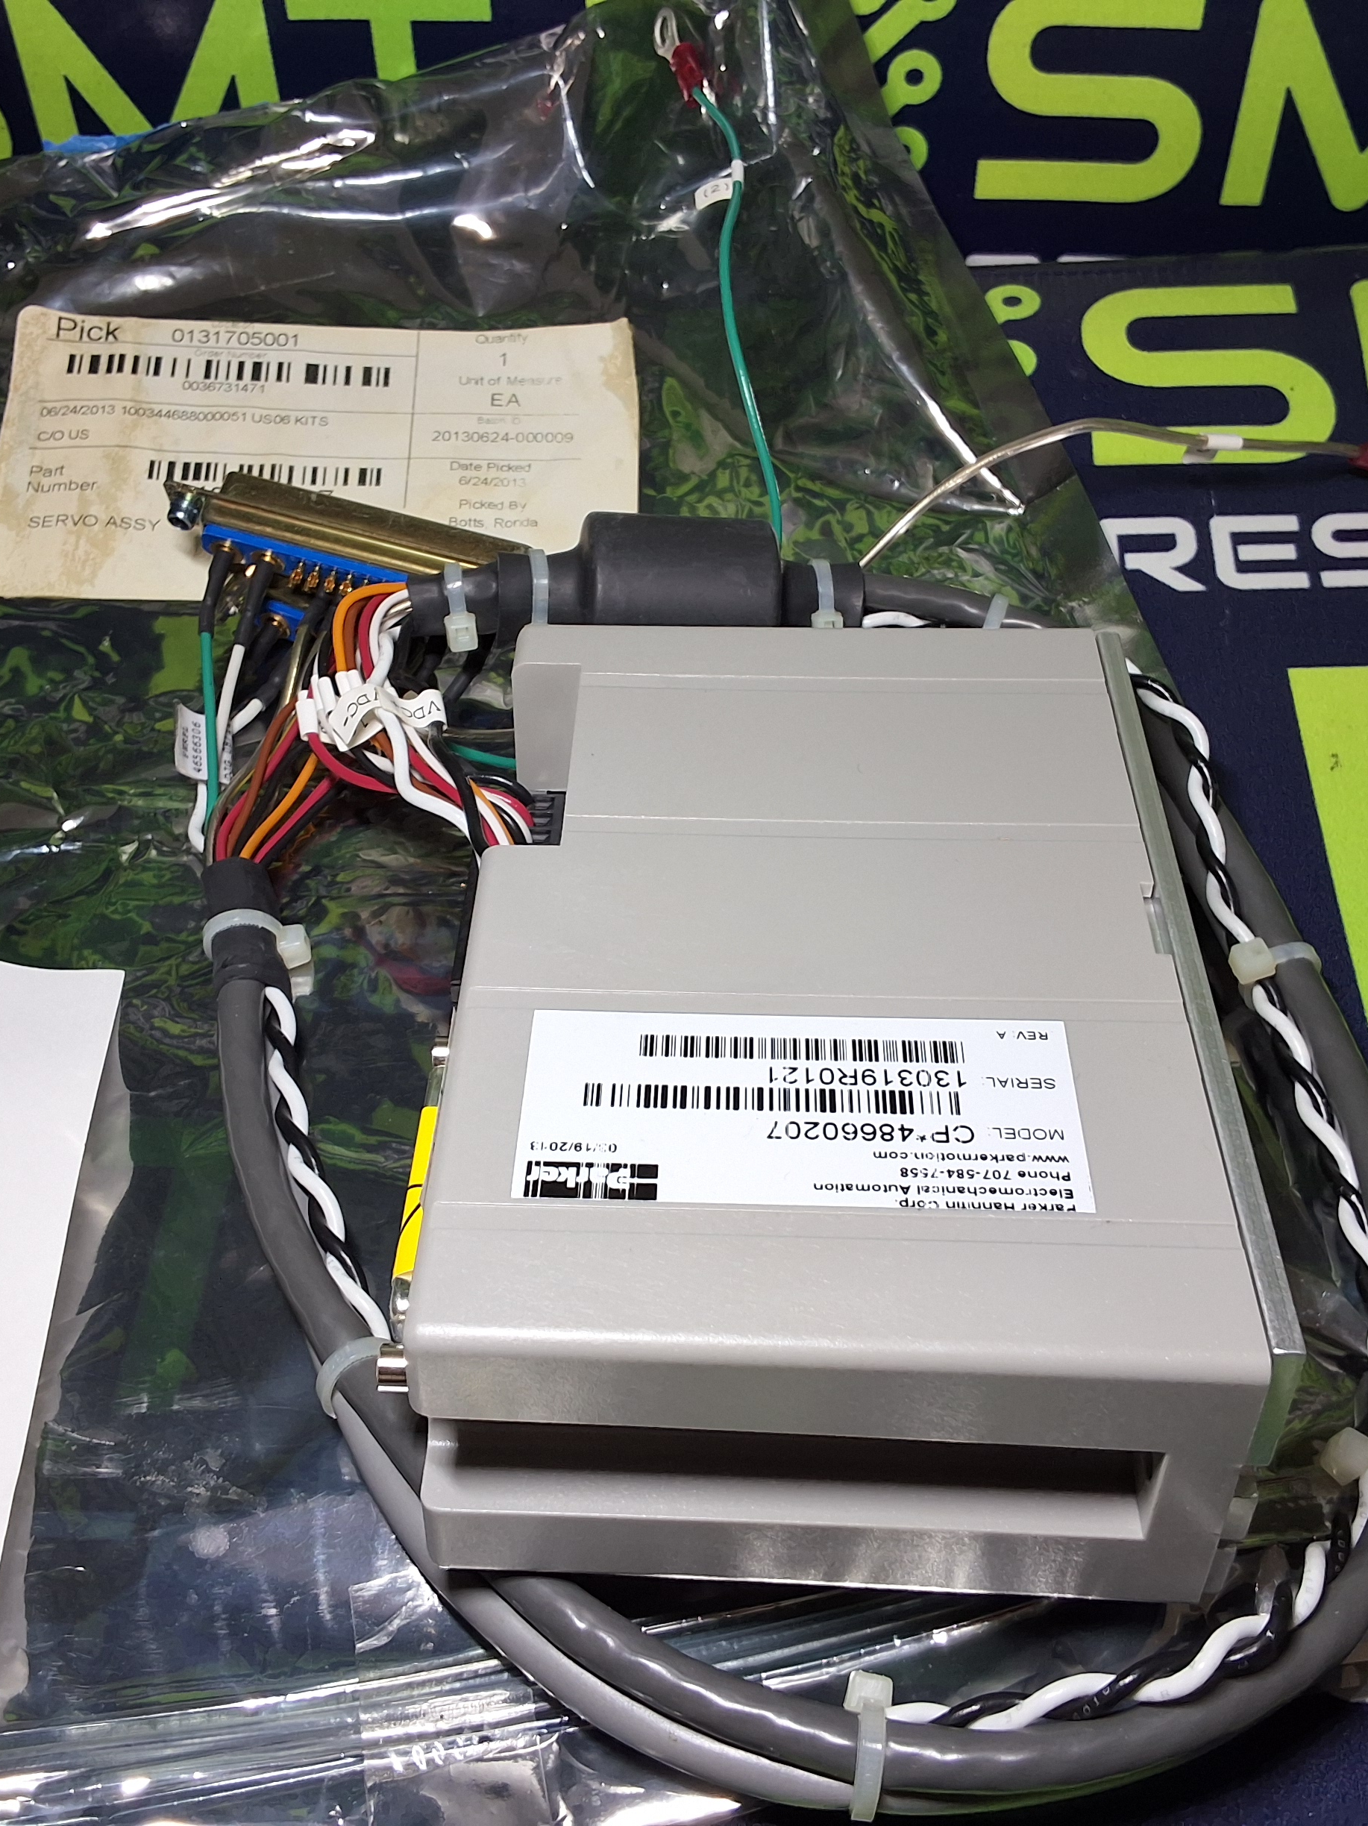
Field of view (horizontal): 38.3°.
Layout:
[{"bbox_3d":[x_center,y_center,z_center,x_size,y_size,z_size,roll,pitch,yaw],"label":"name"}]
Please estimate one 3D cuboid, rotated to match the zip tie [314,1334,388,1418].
[{"bbox_3d":[-0.039,0.056,0.236,0.013,0.011,0.005,-20,46,-20],"label":"zip tie"}]

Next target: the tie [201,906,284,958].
[{"bbox_3d":[-0.062,0.005,0.286,0.015,0.013,0.005,-11,44,-11],"label":"tie"}]

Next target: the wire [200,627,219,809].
[{"bbox_3d":[-0.073,-0.030,0.301,0.003,0.004,0.037,-7,58,-7],"label":"wire"}]

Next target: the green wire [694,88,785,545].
[{"bbox_3d":[0.012,-0.119,0.383,0.008,0.010,0.128,-5,59,-4],"label":"green wire"}]

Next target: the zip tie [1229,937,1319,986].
[{"bbox_3d":[0.086,0.008,0.287,0.013,0.010,0.005,-4,43,-3],"label":"zip tie"}]

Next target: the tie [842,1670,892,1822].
[{"bbox_3d":[0.019,0.086,0.202,0.005,0.011,0.014,-1,43,0],"label":"tie"}]

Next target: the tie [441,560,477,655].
[{"bbox_3d":[-0.037,-0.050,0.322,0.005,0.013,0.013,-1,43,0],"label":"tie"}]

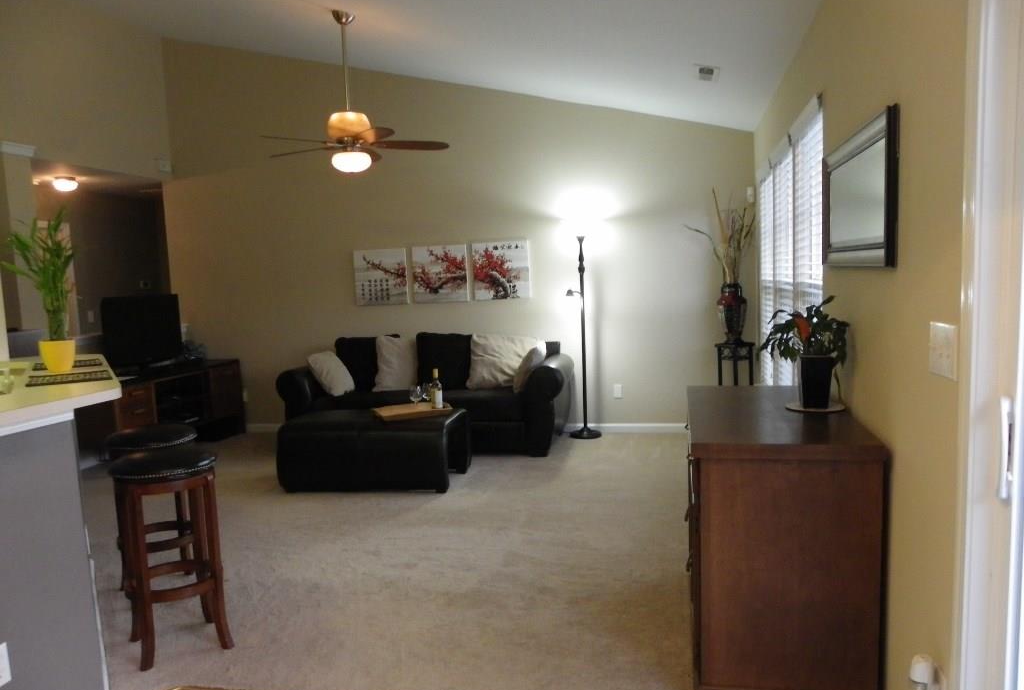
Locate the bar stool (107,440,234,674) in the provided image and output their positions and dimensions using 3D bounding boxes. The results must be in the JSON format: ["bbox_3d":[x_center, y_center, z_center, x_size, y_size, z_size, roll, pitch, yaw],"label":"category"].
[{"bbox_3d":[-1.336,0.809,3.023,0.455,0.756,0.455,-1,6,13],"label":"bar stool"}]

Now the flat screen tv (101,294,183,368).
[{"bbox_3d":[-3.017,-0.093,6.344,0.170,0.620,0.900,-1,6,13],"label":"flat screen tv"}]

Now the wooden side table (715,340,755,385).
[{"bbox_3d":[1.804,0.372,6.191,0.310,0.790,0.310,-1,5,13],"label":"wooden side table"}]

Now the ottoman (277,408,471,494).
[{"bbox_3d":[-0.936,0.724,5.341,1.170,0.460,0.550,-1,5,11],"label":"ottoman"}]

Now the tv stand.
[{"bbox_3d":[-2.996,0.583,6.514,0.530,0.670,1.640,-1,6,13],"label":"tv stand"}]

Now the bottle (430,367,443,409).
[{"bbox_3d":[-0.527,0.312,5.367,0.080,0.300,0.080,-1,5,13],"label":"bottle"}]

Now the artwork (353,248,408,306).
[{"bbox_3d":[-1.181,-0.613,6.947,0.500,0.500,0.035,-1,5,13],"label":"artwork"}]

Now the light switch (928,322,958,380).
[{"bbox_3d":[0.964,0.011,1.722,0.010,0.115,0.168,-1,6,13],"label":"light switch"}]

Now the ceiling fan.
[{"bbox_3d":[-1.035,-1.589,4.854,1.310,1.000,1.310,-1,6,13],"label":"ceiling fan"}]

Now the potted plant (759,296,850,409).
[{"bbox_3d":[1.089,0.026,2.888,0.320,0.420,0.330,-1,5,13],"label":"potted plant"}]

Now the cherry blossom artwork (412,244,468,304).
[{"bbox_3d":[-0.630,-0.625,6.832,0.500,0.500,0.035,-1,5,13],"label":"cherry blossom artwork"}]

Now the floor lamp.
[{"bbox_3d":[0.607,-0.065,6.500,0.270,1.700,0.270,-1,5,13],"label":"floor lamp"}]

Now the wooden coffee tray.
[{"bbox_3d":[-0.685,0.462,5.313,0.490,0.045,0.310,-4,6,-20],"label":"wooden coffee tray"}]

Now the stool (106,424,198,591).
[{"bbox_3d":[-1.631,0.771,3.523,0.380,0.750,0.380,-5,6,-32],"label":"stool"}]

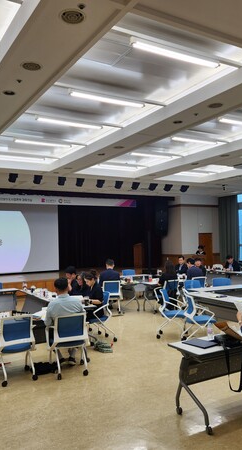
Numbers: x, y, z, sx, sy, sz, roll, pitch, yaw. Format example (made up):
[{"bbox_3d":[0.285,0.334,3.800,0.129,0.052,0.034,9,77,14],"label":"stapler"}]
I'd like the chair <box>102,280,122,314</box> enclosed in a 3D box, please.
[{"bbox_3d":[-0.205,1.751,9.696,0.600,0.850,0.600,-1,-2,-4],"label":"chair"}]

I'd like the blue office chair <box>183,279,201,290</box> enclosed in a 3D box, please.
[{"bbox_3d":[1.778,1.694,9.031,0.580,0.830,0.560,1,-4,-43],"label":"blue office chair"}]

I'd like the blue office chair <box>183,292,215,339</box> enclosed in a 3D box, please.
[{"bbox_3d":[1.379,1.595,7.061,0.580,0.840,0.600,-2,-3,2],"label":"blue office chair"}]

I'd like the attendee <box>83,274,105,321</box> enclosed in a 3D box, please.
[{"bbox_3d":[-0.569,1.445,6.927,0.780,1.230,0.460,0,-3,-29],"label":"attendee"}]

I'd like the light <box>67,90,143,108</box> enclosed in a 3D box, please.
[{"bbox_3d":[-0.179,-1.884,5.977,1.260,0.080,0.110,0,-3,-31],"label":"light"}]

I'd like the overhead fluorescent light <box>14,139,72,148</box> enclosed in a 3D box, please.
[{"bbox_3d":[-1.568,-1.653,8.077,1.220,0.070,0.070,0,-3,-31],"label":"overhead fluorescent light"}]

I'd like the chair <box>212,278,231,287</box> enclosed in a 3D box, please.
[{"bbox_3d":[2.378,1.652,9.023,0.600,0.850,0.600,-1,-3,-9],"label":"chair"}]

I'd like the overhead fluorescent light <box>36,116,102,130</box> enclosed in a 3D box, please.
[{"bbox_3d":[-0.888,-1.815,7.096,1.260,0.080,0.110,0,-3,-31],"label":"overhead fluorescent light"}]

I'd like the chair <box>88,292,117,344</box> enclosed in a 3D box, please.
[{"bbox_3d":[-0.379,1.643,7.084,0.600,0.850,0.600,0,-3,-31],"label":"chair"}]

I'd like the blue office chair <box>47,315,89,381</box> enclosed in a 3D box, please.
[{"bbox_3d":[-0.720,1.574,5.358,0.550,0.810,0.560,0,-3,-26],"label":"blue office chair"}]

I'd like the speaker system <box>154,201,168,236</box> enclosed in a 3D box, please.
[{"bbox_3d":[1.953,-0.299,18.645,0.620,1.620,0.600,-1,-3,-11],"label":"speaker system"}]

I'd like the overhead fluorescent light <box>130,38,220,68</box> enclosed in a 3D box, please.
[{"bbox_3d":[0.666,-1.968,4.599,1.260,0.080,0.110,0,-3,-31],"label":"overhead fluorescent light"}]

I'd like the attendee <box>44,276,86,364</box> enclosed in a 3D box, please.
[{"bbox_3d":[-0.784,1.373,5.564,0.520,1.230,0.740,0,-3,-27],"label":"attendee"}]

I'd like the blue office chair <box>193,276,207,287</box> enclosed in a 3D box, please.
[{"bbox_3d":[1.838,1.707,9.890,0.600,0.840,0.600,-1,-3,-22],"label":"blue office chair"}]

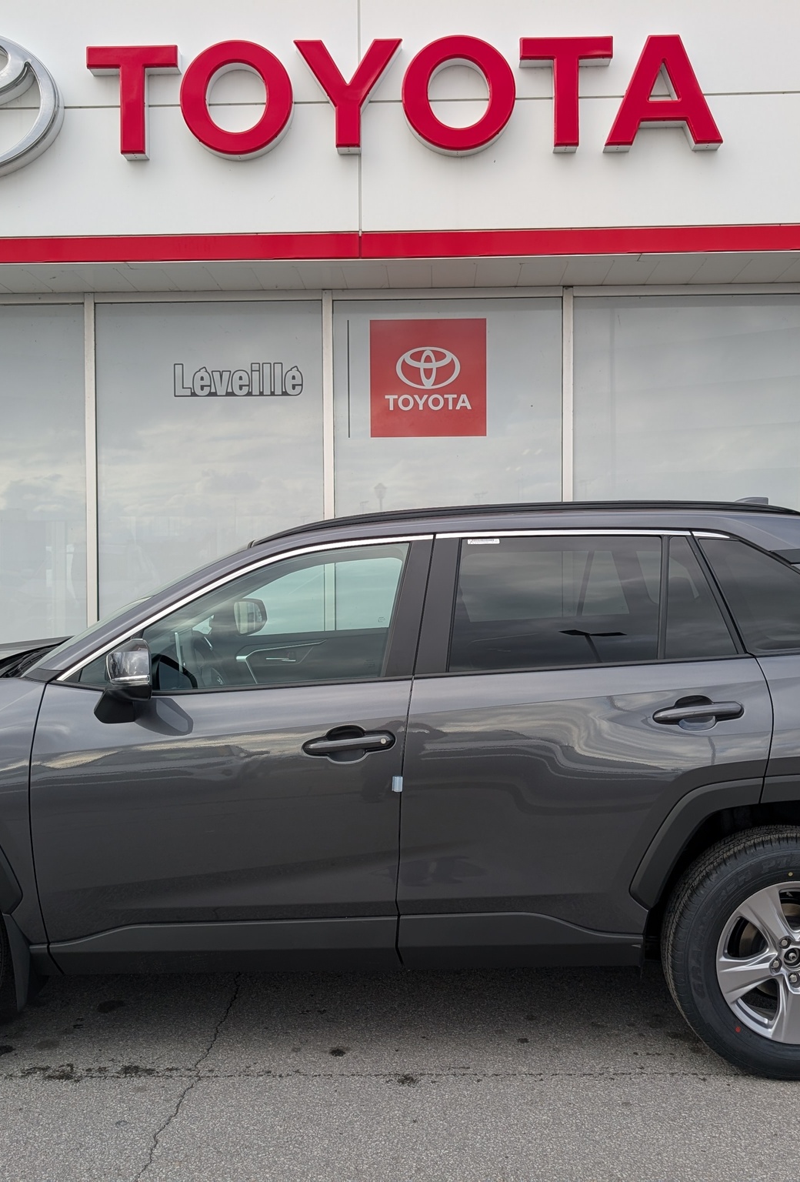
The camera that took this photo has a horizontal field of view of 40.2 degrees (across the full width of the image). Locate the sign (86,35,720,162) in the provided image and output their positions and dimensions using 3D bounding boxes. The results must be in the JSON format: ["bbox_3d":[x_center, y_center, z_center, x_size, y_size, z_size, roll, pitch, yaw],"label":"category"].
[{"bbox_3d":[0.019,-3.439,7.642,4.405,0.800,0.140,0,0,2],"label":"sign"}]

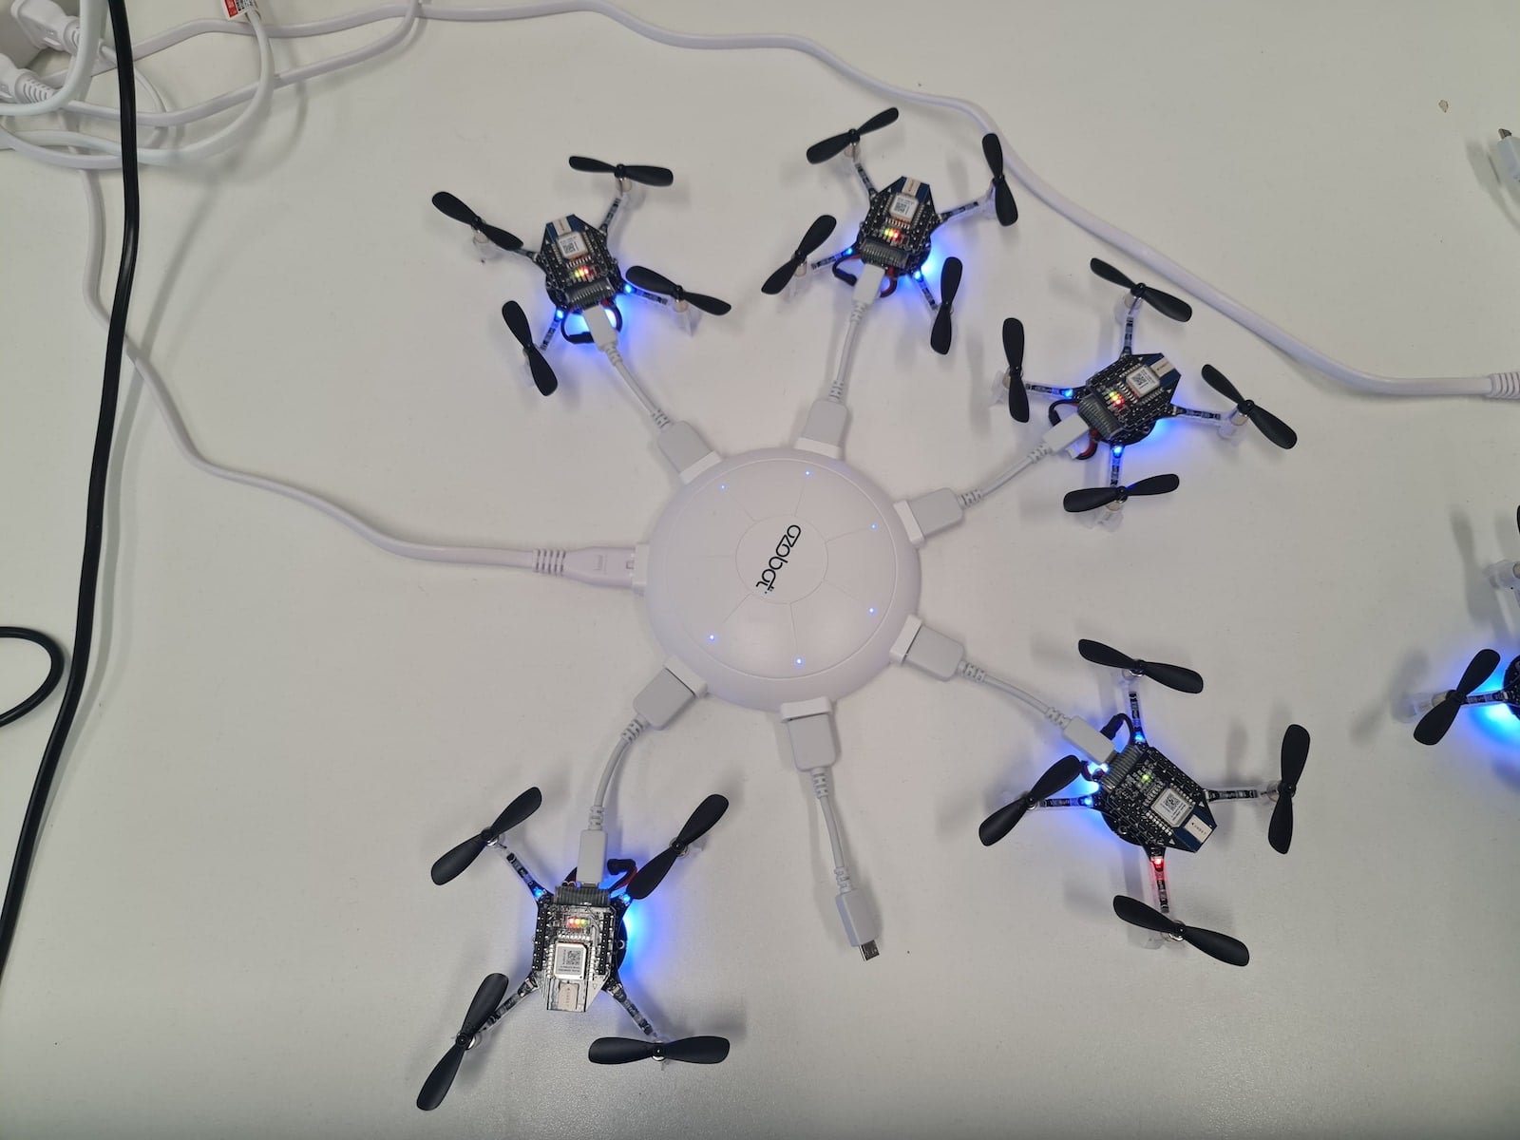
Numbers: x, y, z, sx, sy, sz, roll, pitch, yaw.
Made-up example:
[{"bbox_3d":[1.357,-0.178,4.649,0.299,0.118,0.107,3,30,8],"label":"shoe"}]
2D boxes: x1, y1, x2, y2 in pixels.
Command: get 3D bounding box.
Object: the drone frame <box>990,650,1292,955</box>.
[{"bbox_3d":[0.140,0.083,0.397,0.104,0.030,0.104,41,76,12],"label":"drone frame"}]

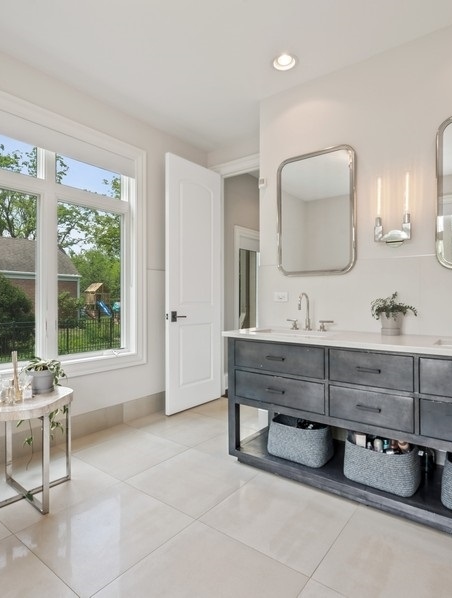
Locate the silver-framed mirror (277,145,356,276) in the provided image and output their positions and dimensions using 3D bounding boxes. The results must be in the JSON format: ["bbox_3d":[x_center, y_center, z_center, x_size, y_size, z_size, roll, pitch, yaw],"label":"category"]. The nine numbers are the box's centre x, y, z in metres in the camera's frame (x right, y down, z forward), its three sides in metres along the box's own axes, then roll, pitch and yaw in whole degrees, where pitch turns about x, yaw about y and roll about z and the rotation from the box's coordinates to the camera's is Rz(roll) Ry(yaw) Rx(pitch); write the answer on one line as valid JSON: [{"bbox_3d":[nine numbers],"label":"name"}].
[{"bbox_3d":[0.681,-0.648,2.692,0.618,0.932,0.045,0,0,37],"label":"silver-framed mirror"}]

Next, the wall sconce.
[{"bbox_3d":[1.114,-0.585,2.326,0.218,0.465,0.115,0,0,37],"label":"wall sconce"}]

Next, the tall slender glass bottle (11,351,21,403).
[{"bbox_3d":[-1.132,0.415,1.885,0.048,0.268,0.048,0,0,38],"label":"tall slender glass bottle"}]

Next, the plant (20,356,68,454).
[{"bbox_3d":[-1.091,0.625,2.077,0.240,0.570,0.250,0,0,37],"label":"plant"}]

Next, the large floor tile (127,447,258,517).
[{"bbox_3d":[-0.194,1.092,2.137,0.595,0.010,0.595,0,0,38],"label":"large floor tile"}]

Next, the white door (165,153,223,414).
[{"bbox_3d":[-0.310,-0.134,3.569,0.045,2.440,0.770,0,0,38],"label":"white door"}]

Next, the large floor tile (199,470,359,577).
[{"bbox_3d":[0.276,1.089,1.772,0.595,0.010,0.595,0,0,38],"label":"large floor tile"}]

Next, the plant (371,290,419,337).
[{"bbox_3d":[1.036,0.095,2.170,0.245,0.266,0.215,0,0,38],"label":"plant"}]

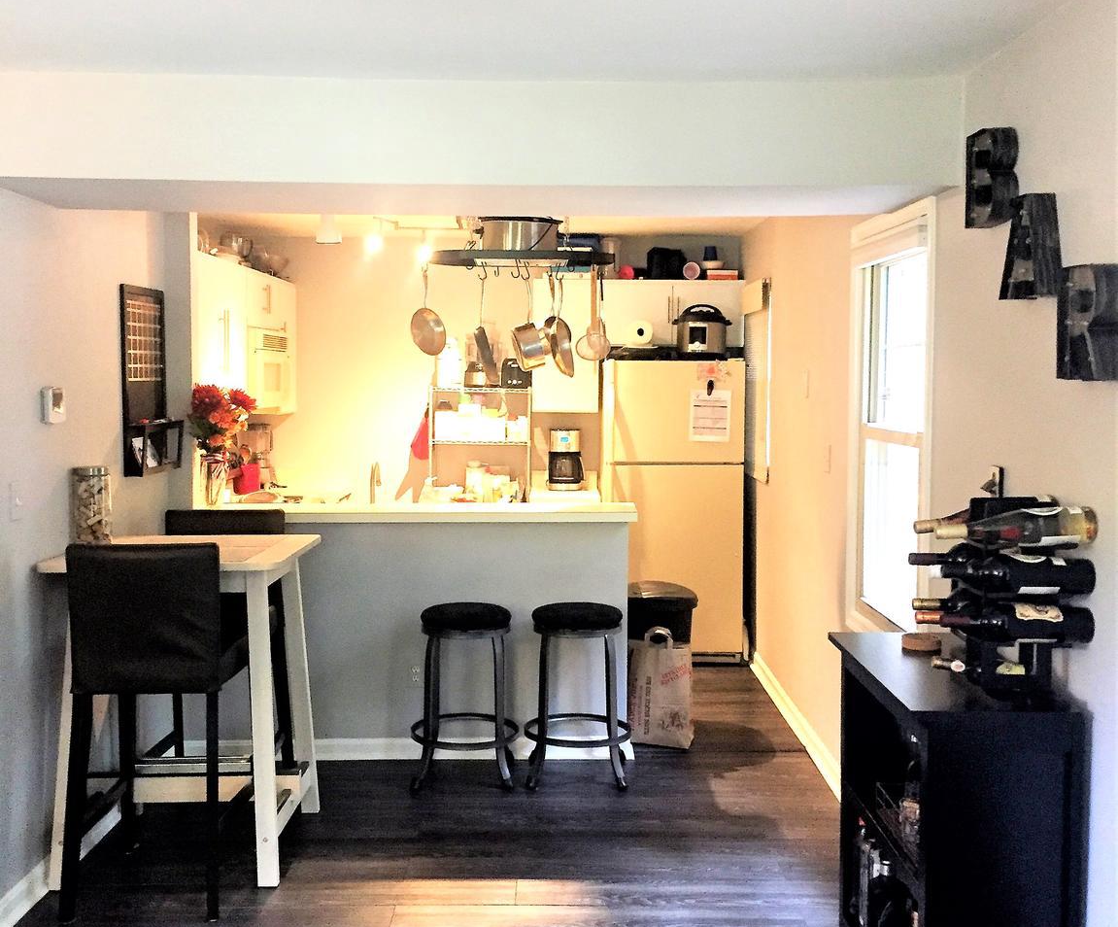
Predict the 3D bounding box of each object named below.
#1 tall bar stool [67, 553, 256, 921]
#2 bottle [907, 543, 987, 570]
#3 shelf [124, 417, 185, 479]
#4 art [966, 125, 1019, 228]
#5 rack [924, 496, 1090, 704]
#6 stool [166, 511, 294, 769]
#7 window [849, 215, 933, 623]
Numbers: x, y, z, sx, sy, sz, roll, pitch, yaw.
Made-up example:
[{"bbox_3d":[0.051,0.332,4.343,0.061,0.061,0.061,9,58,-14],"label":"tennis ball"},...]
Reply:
[{"bbox_3d":[-1.190,0.760,3.822,0.440,1.100,0.550,0,4,0],"label":"tall bar stool"},{"bbox_3d":[0.907,0.199,2.720,0.300,0.075,0.075,0,4,0],"label":"bottle"},{"bbox_3d":[-1.510,-0.060,4.667,0.075,0.200,0.470,0,4,0],"label":"shelf"},{"bbox_3d":[1.037,-0.682,3.000,0.065,0.220,0.175,0,4,0],"label":"art"},{"bbox_3d":[0.940,0.285,2.666,0.280,0.420,0.250,0,4,0],"label":"rack"},{"bbox_3d":[-1.225,0.743,4.452,0.450,1.120,0.540,0,4,0],"label":"stool"},{"bbox_3d":[1.075,-0.076,4.125,0.080,1.460,1.030,0,4,0],"label":"window"}]

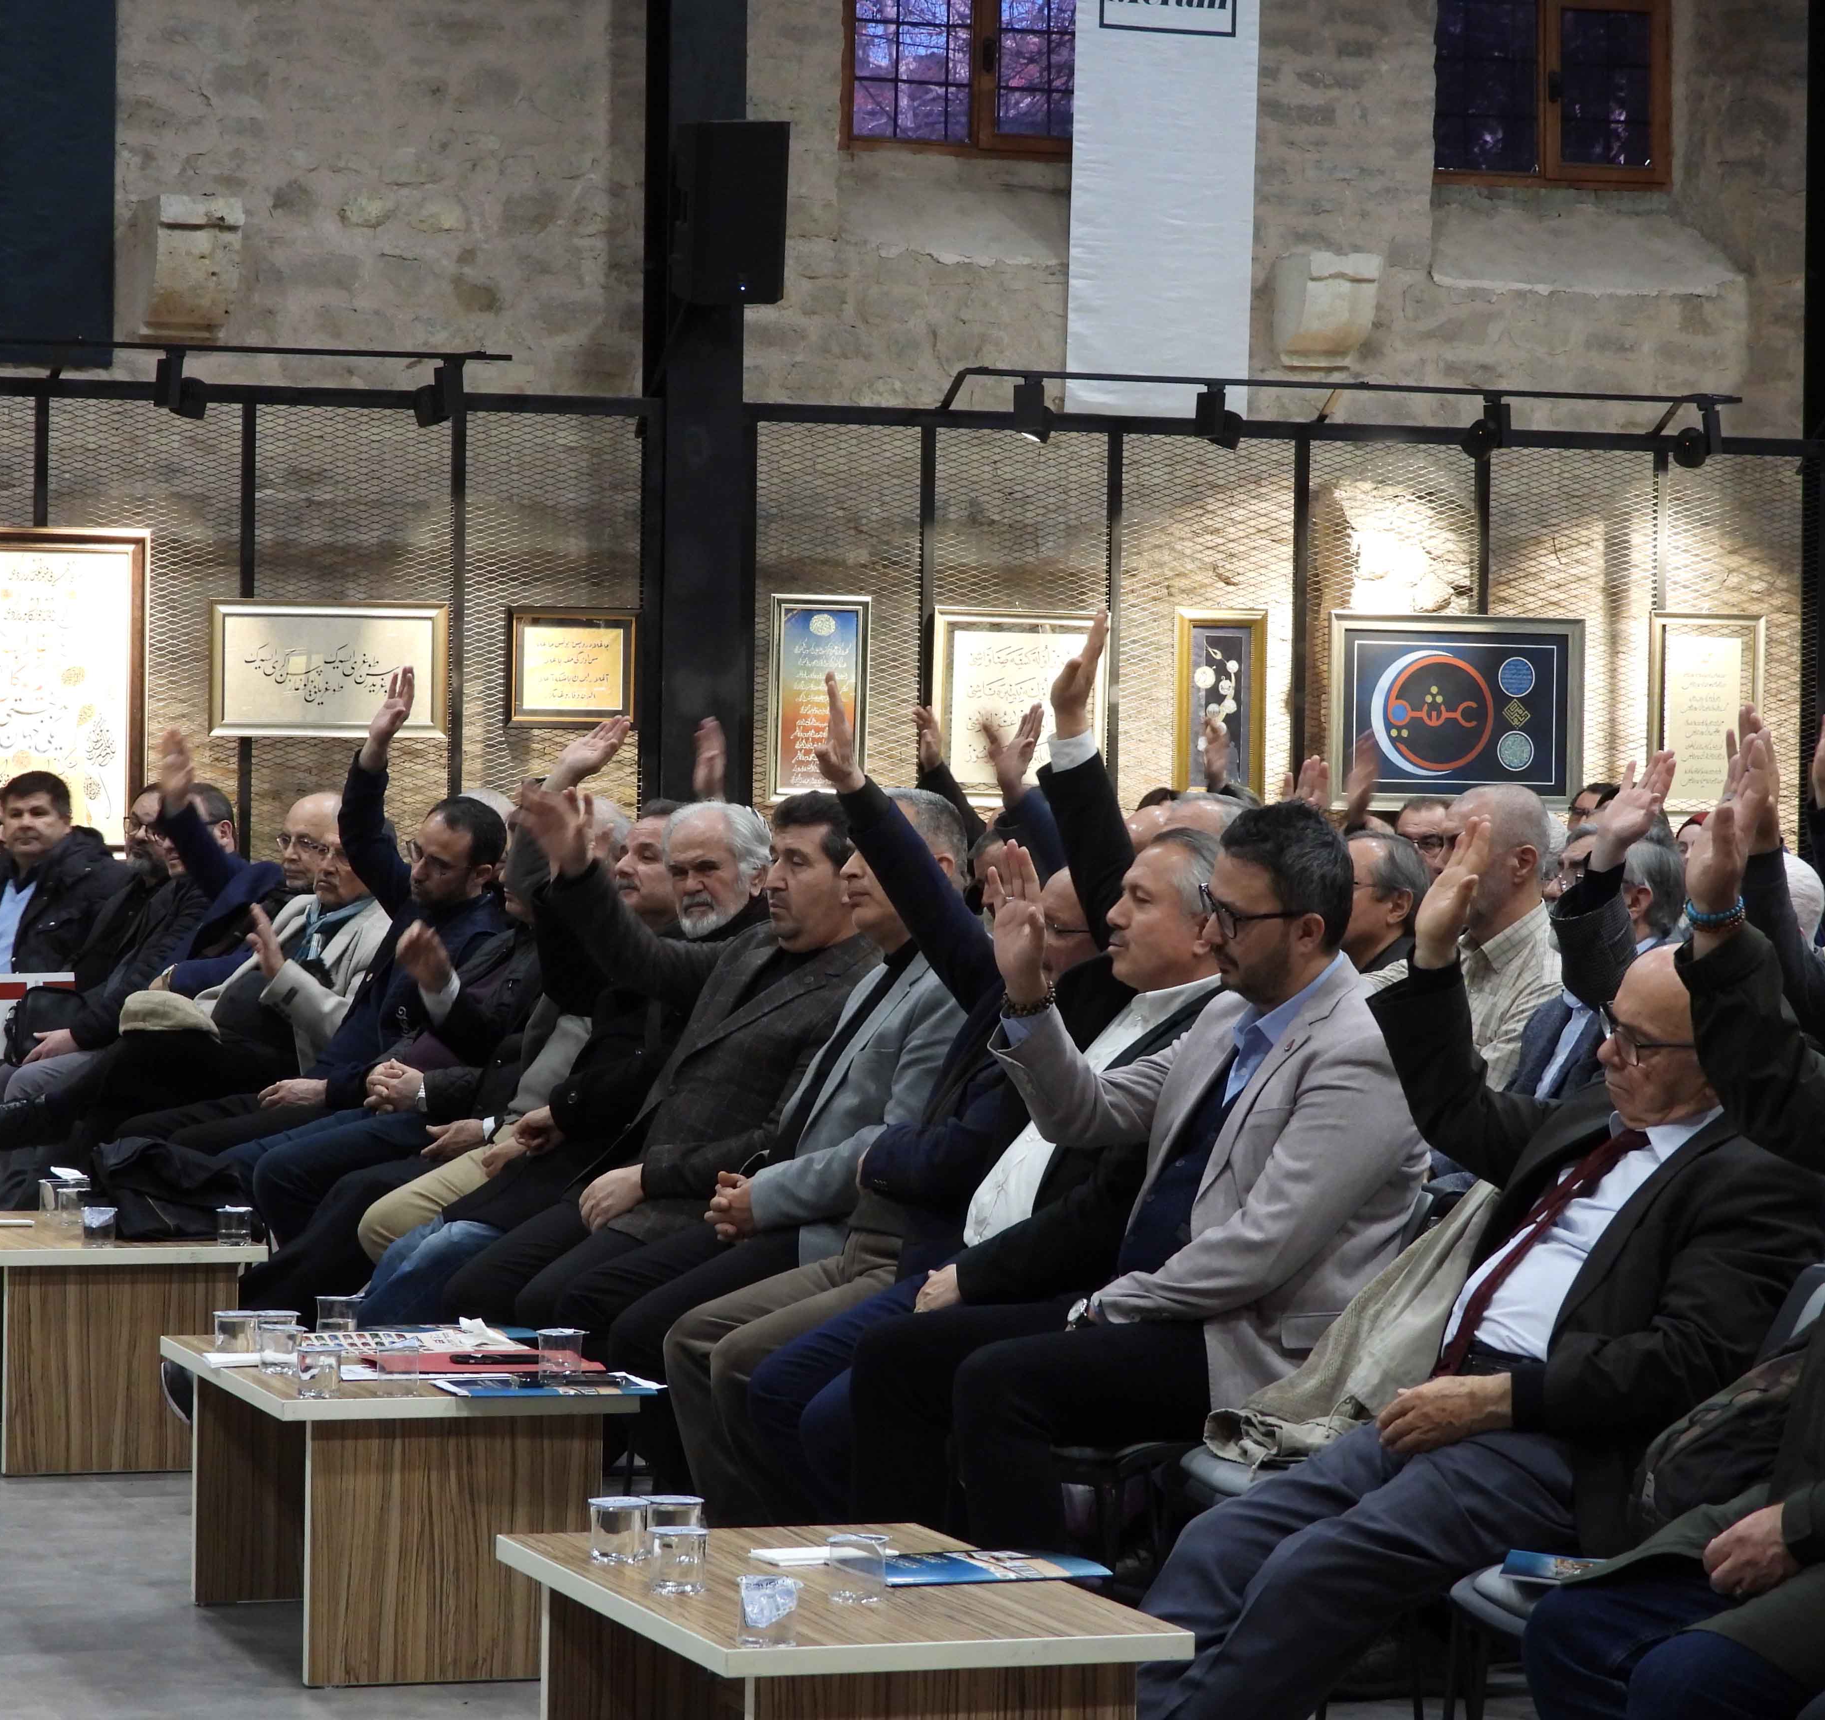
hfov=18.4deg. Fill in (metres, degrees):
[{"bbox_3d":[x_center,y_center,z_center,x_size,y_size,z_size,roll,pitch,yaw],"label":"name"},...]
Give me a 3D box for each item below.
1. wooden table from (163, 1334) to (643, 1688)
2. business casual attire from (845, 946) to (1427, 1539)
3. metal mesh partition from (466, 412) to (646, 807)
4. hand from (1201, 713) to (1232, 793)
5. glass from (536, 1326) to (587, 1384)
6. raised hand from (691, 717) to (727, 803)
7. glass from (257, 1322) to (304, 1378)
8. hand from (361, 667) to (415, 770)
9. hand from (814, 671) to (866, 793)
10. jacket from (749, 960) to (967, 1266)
[{"bbox_3d":[-0.821,1.009,8.850,0.549,0.432,0.921,0,1,-19],"label":"wooden table"},{"bbox_3d":[0.327,0.684,8.057,0.800,1.080,0.580,0,1,-21],"label":"business casual attire"},{"bbox_3d":[-1.212,-0.592,18.984,0.633,1.827,0.040,0,1,-20],"label":"metal mesh partition"},{"bbox_3d":[0.752,-0.263,13.900,0.075,0.175,0.090,0,1,-21],"label":"hand"},{"bbox_3d":[-0.539,0.765,8.652,0.072,0.073,0.072,1,1,0],"label":"glass"},{"bbox_3d":[-0.426,-0.208,11.800,0.075,0.175,0.090,0,0,-37],"label":"raised hand"},{"bbox_3d":[-0.997,0.773,8.889,0.075,0.071,0.075,1,1,0],"label":"glass"},{"bbox_3d":[-1.106,-0.297,11.883,0.055,0.200,0.085,18,1,-44],"label":"hand"},{"bbox_3d":[-0.118,-0.209,9.200,0.075,0.195,0.095,-13,5,-20],"label":"hand"},{"bbox_3d":[-0.030,0.408,9.002,0.430,0.580,0.470,1,1,-21],"label":"jacket"}]

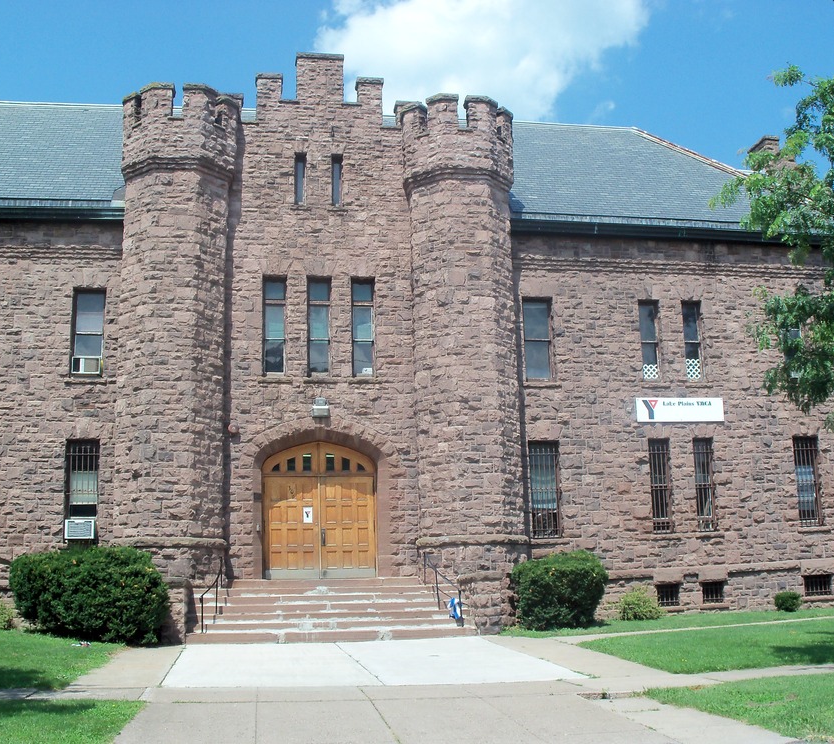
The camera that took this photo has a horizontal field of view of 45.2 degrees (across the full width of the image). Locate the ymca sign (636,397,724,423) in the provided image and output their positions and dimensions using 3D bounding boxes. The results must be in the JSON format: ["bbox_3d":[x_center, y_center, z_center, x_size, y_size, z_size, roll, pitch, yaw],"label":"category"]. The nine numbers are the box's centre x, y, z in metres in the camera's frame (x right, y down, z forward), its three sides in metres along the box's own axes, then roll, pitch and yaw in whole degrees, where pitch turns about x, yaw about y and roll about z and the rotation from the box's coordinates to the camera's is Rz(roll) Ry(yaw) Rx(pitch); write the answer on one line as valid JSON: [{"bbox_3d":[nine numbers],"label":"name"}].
[{"bbox_3d":[6.548,0.936,24.786,2.352,0.603,0.060,1,-10,-9],"label":"ymca sign"}]

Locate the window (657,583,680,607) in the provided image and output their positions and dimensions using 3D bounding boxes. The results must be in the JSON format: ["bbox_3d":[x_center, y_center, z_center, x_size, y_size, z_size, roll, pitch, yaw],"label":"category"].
[{"bbox_3d":[6.203,5.537,24.881,0.548,0.541,0.200,1,-12,-10],"label":"window"}]

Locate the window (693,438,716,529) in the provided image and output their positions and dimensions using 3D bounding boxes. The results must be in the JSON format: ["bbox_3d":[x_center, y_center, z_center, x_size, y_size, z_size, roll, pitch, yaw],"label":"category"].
[{"bbox_3d":[7.078,2.783,24.702,0.545,2.313,0.200,1,-10,-9],"label":"window"}]

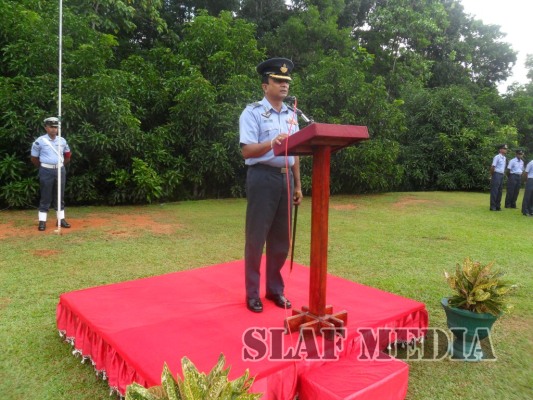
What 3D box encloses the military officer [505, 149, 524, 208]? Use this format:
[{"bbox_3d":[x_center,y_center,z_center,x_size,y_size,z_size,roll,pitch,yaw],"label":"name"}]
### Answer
[{"bbox_3d":[7.476,-0.633,12.542,0.490,1.740,0.370,-4,10,-40],"label":"military officer"}]

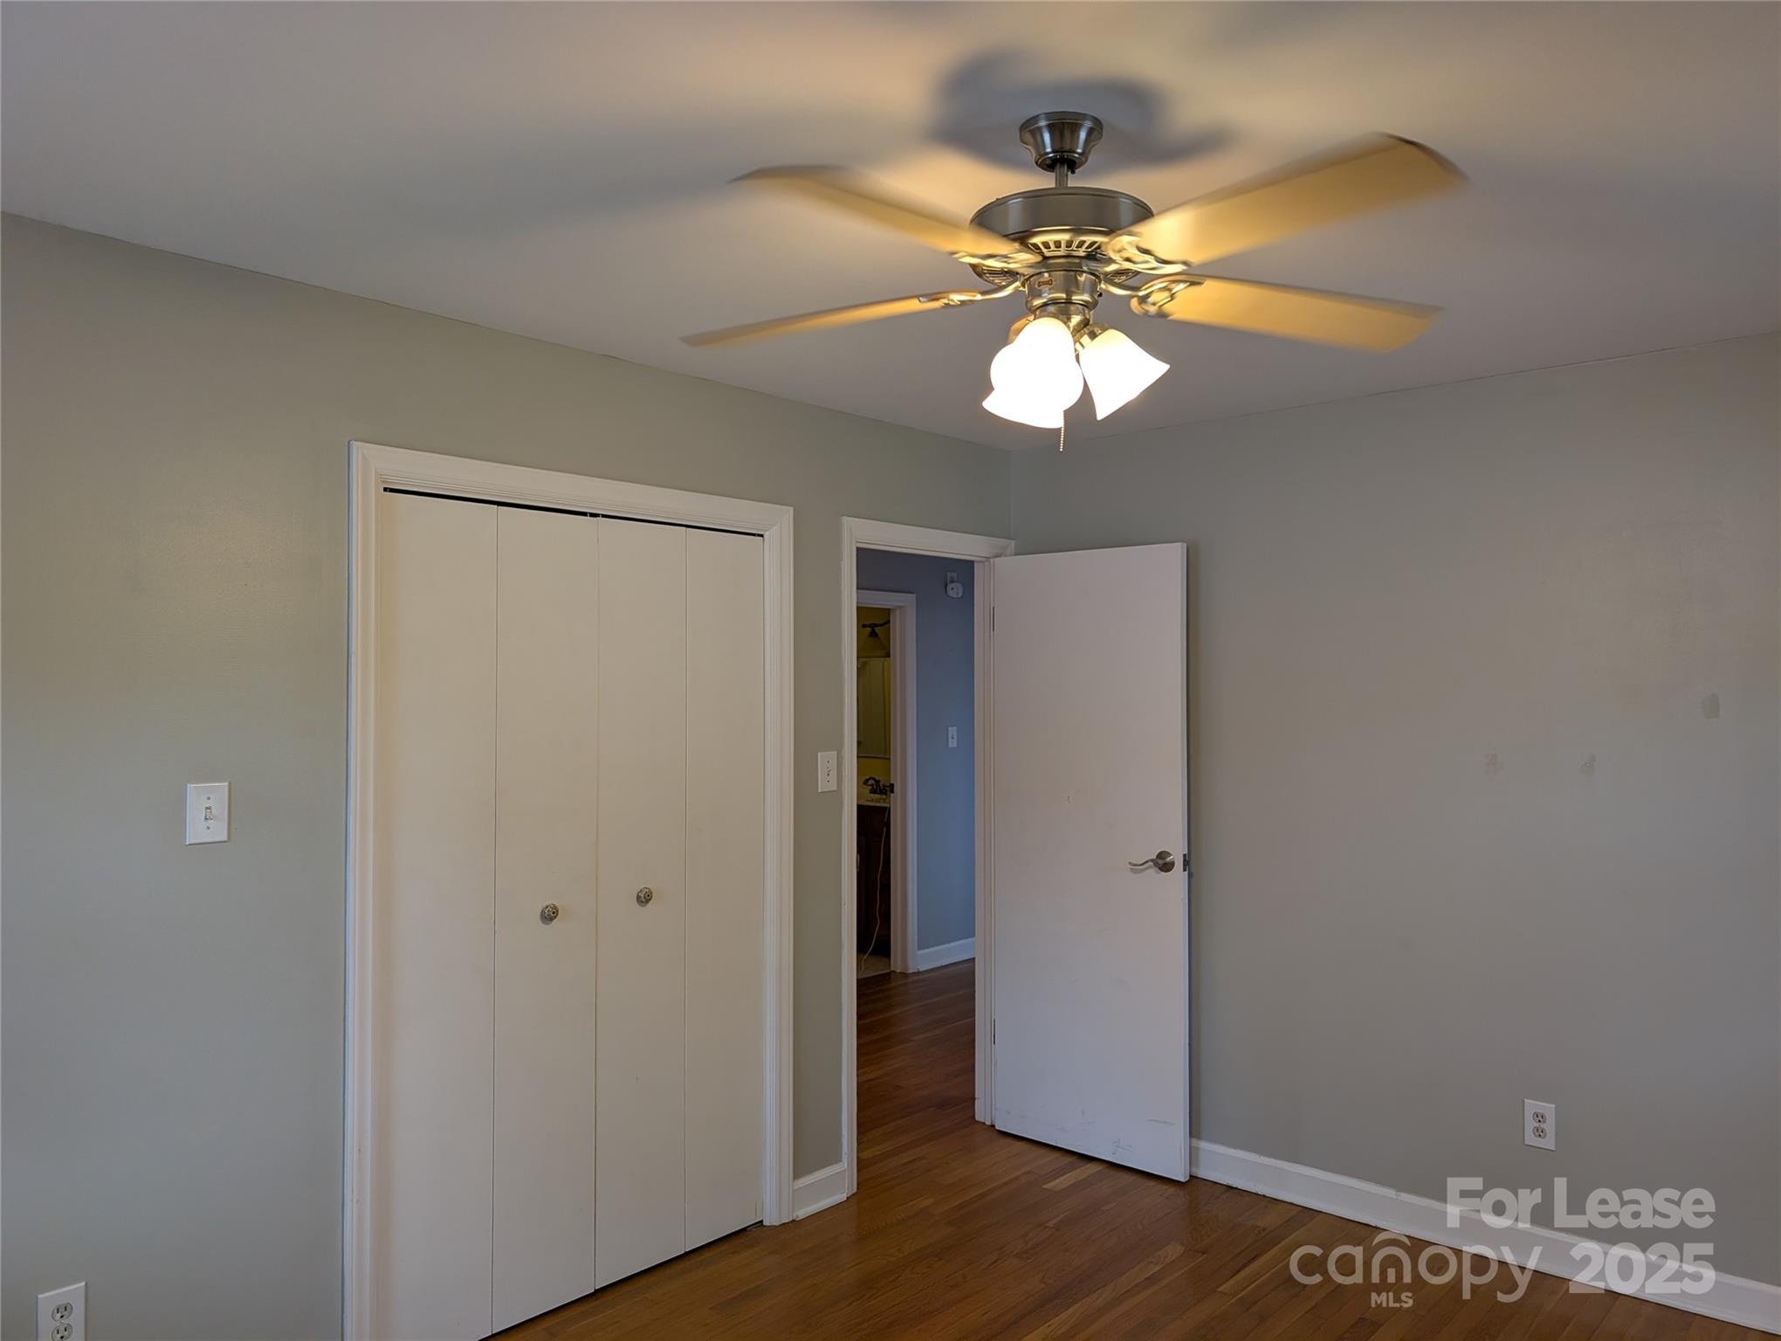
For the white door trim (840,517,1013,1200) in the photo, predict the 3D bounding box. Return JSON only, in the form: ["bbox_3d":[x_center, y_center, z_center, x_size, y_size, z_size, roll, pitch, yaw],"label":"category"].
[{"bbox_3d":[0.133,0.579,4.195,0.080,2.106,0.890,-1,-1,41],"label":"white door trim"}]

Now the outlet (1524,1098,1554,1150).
[{"bbox_3d":[1.760,1.235,3.354,0.077,0.123,0.010,-1,-1,41],"label":"outlet"}]

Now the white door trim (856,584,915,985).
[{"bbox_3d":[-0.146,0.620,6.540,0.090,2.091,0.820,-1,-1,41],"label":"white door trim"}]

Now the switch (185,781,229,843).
[{"bbox_3d":[-1.361,0.286,2.470,0.014,0.120,0.077,-1,-1,41],"label":"switch"}]

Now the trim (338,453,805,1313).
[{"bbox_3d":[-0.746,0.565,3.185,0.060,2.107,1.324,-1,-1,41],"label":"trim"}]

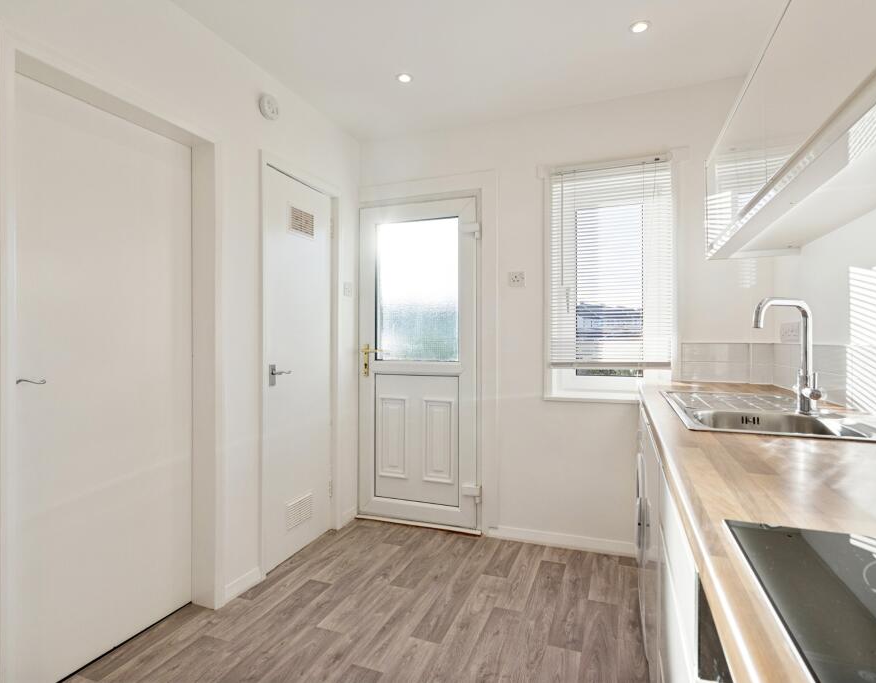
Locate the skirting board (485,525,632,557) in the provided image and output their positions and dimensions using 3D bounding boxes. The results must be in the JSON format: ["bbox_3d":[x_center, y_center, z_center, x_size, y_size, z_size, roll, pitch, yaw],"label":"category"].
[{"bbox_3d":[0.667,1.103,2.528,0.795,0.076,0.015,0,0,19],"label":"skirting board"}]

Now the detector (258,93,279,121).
[{"bbox_3d":[-0.819,-1.139,2.206,0.038,0.112,0.112,0,0,23],"label":"detector"}]

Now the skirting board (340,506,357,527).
[{"bbox_3d":[-0.570,1.101,2.849,0.015,0.075,0.181,0,0,23],"label":"skirting board"}]

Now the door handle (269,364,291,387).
[{"bbox_3d":[-0.783,0.166,2.276,0.056,0.103,0.118,0,0,19],"label":"door handle"}]

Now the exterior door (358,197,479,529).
[{"bbox_3d":[-0.129,0.129,2.845,0.782,1.970,0.066,0,0,19],"label":"exterior door"}]

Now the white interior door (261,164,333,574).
[{"bbox_3d":[-0.761,0.135,2.482,0.040,1.998,0.583,0,0,19],"label":"white interior door"}]

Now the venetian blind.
[{"bbox_3d":[0.900,-0.404,2.406,0.599,1.090,0.040,0,0,19],"label":"venetian blind"}]

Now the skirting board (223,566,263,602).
[{"bbox_3d":[-0.894,1.104,2.074,0.015,0.075,0.227,0,0,23],"label":"skirting board"}]

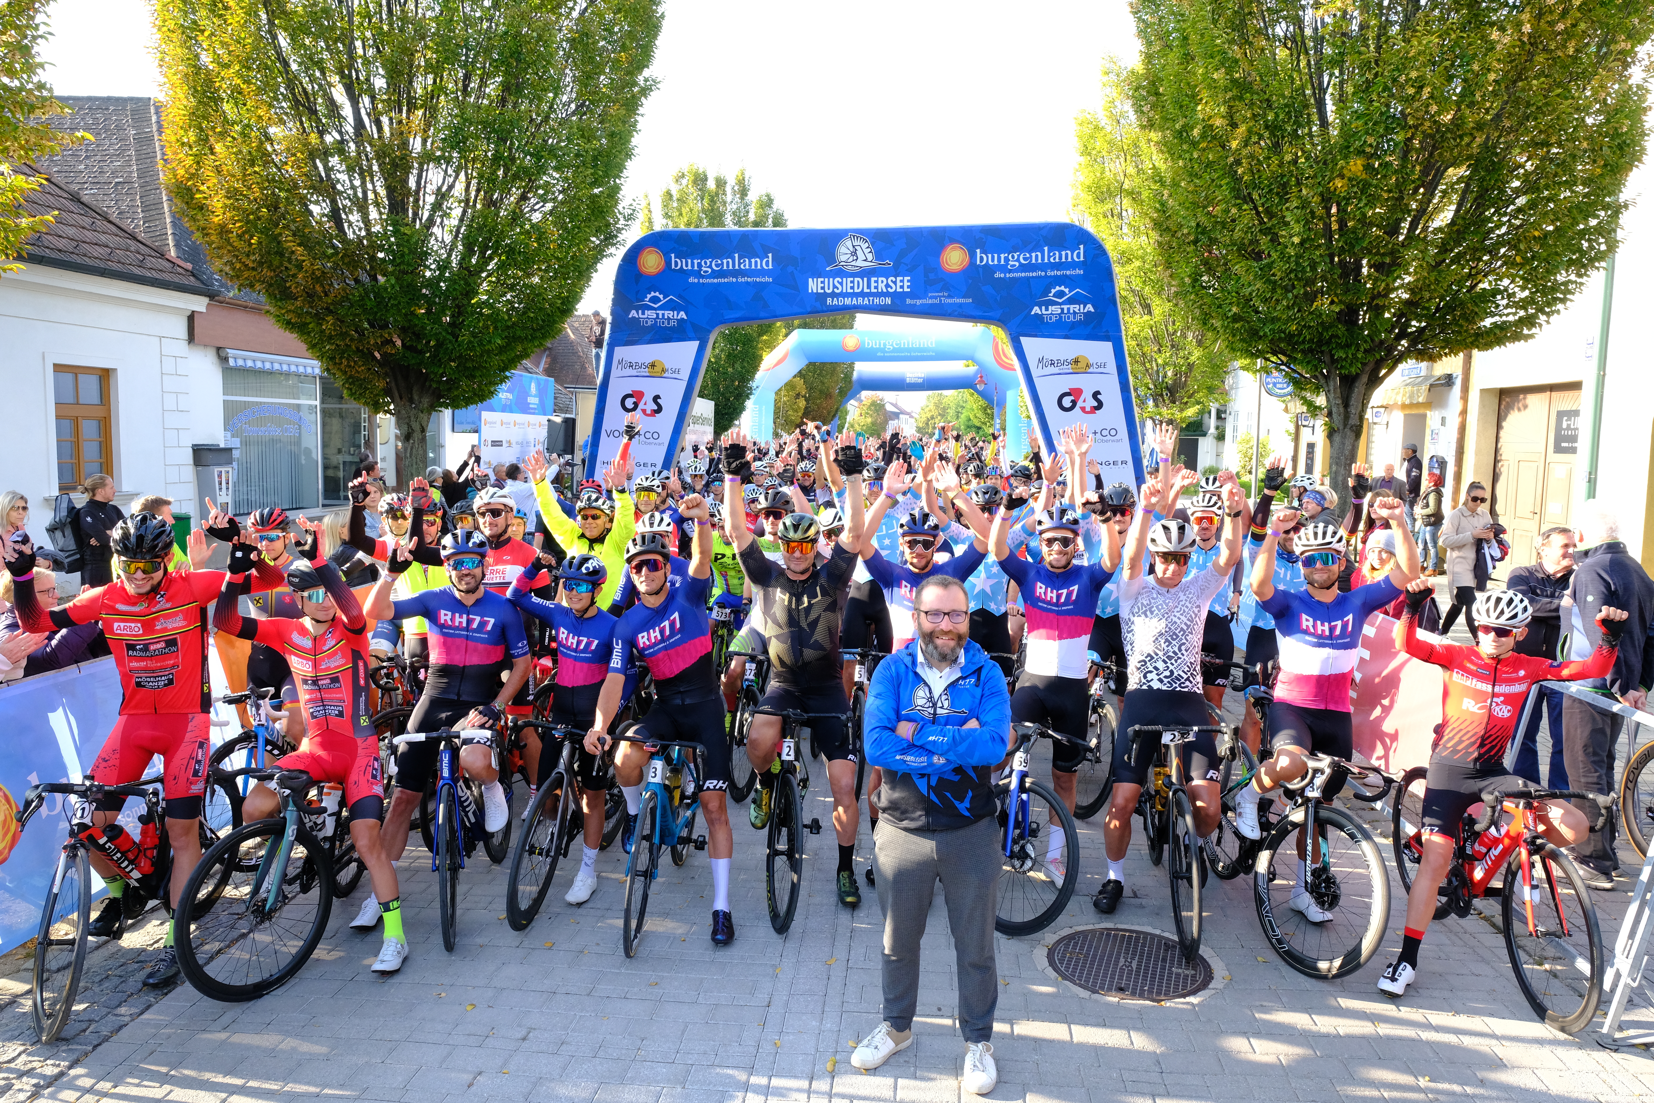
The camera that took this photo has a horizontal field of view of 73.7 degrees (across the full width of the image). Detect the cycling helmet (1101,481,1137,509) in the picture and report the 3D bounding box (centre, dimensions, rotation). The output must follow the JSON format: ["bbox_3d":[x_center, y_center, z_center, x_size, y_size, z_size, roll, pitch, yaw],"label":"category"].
[{"bbox_3d":[1.756,-0.329,6.600,0.210,0.158,0.280,2,6,13],"label":"cycling helmet"}]

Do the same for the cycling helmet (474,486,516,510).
[{"bbox_3d":[-1.717,-0.261,5.700,0.215,0.158,0.280,1,6,8],"label":"cycling helmet"}]

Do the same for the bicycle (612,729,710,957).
[{"bbox_3d":[-0.759,1.121,5.044,0.430,0.970,1.660,0,6,1],"label":"bicycle"}]

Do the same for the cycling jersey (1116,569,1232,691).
[{"bbox_3d":[1.578,0.359,5.015,0.520,0.560,0.300,1,6,8],"label":"cycling jersey"}]

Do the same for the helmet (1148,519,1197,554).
[{"bbox_3d":[1.546,-0.070,4.940,0.220,0.180,0.290,1,14,10],"label":"helmet"}]

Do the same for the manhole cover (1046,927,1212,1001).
[{"bbox_3d":[1.237,1.702,4.531,0.650,0.030,0.650,0,6,0],"label":"manhole cover"}]

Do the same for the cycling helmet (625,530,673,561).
[{"bbox_3d":[-0.781,-0.017,4.830,0.215,0.158,0.280,1,6,8],"label":"cycling helmet"}]

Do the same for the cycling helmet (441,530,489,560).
[{"bbox_3d":[-1.536,-0.010,4.687,0.205,0.160,0.270,-1,5,-14],"label":"cycling helmet"}]

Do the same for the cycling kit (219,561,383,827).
[{"bbox_3d":[-2.029,0.536,4.270,0.600,0.960,0.450,1,5,6],"label":"cycling kit"}]

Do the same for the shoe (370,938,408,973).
[{"bbox_3d":[-1.800,1.663,4.559,0.100,0.140,0.280,1,6,8],"label":"shoe"}]

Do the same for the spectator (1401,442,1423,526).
[{"bbox_3d":[9.908,-0.931,18.697,0.380,1.770,0.500,0,6,-6],"label":"spectator"}]

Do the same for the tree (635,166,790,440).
[{"bbox_3d":[-2.914,-5.332,28.613,4.300,9.125,4.300,0,6,0],"label":"tree"}]

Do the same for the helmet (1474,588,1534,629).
[{"bbox_3d":[2.586,0.227,4.227,0.270,0.160,0.205,-4,6,-41],"label":"helmet"}]

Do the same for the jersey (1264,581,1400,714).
[{"bbox_3d":[2.214,0.409,4.850,0.580,0.550,0.300,2,6,12],"label":"jersey"}]

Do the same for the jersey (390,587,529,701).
[{"bbox_3d":[-1.555,0.390,4.680,0.560,0.500,0.320,0,5,-5],"label":"jersey"}]

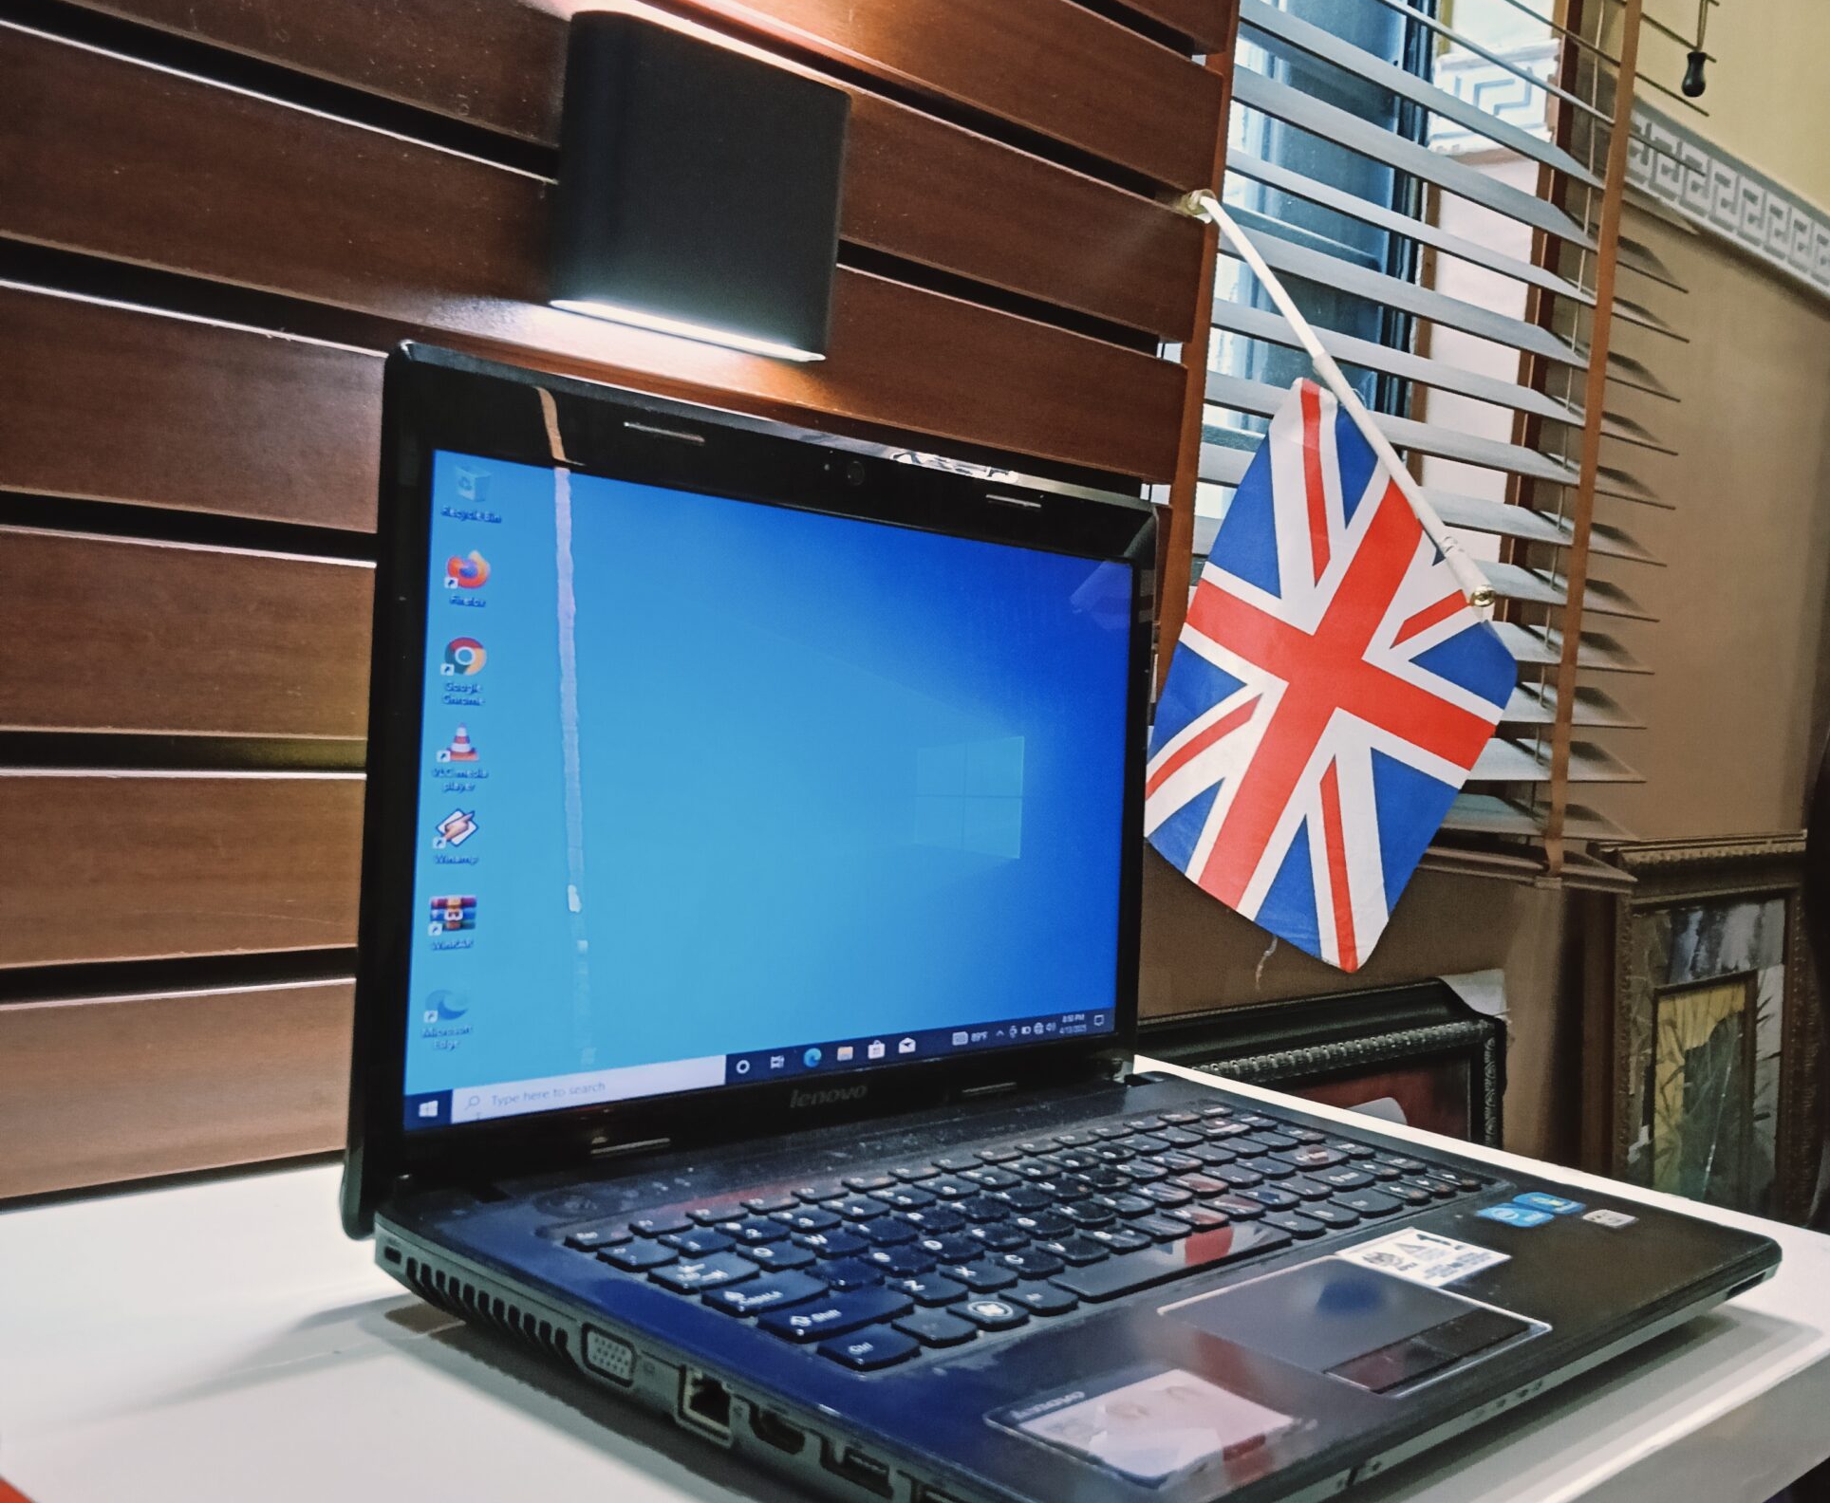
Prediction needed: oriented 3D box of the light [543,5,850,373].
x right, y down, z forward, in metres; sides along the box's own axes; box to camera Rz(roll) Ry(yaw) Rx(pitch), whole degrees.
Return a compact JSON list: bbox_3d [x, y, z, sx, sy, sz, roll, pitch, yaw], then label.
[{"bbox_3d":[-0.064,-0.179,0.616,0.028,0.088,0.106,7,3,44],"label":"light"}]

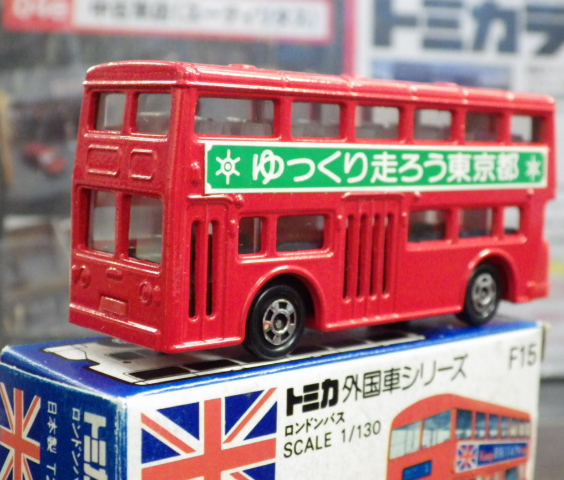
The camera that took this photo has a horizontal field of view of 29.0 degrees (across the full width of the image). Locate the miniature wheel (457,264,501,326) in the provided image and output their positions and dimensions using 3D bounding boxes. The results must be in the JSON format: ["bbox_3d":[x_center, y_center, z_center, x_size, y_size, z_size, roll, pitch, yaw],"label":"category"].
[{"bbox_3d":[0.028,0.008,0.161,0.009,0.009,0.003,-4,9,-42],"label":"miniature wheel"}]

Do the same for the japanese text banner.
[{"bbox_3d":[0.016,-0.010,0.144,0.066,0.006,0.001,-4,9,-42],"label":"japanese text banner"}]

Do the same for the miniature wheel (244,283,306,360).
[{"bbox_3d":[-0.001,0.010,0.134,0.009,0.009,0.003,-4,9,-42],"label":"miniature wheel"}]

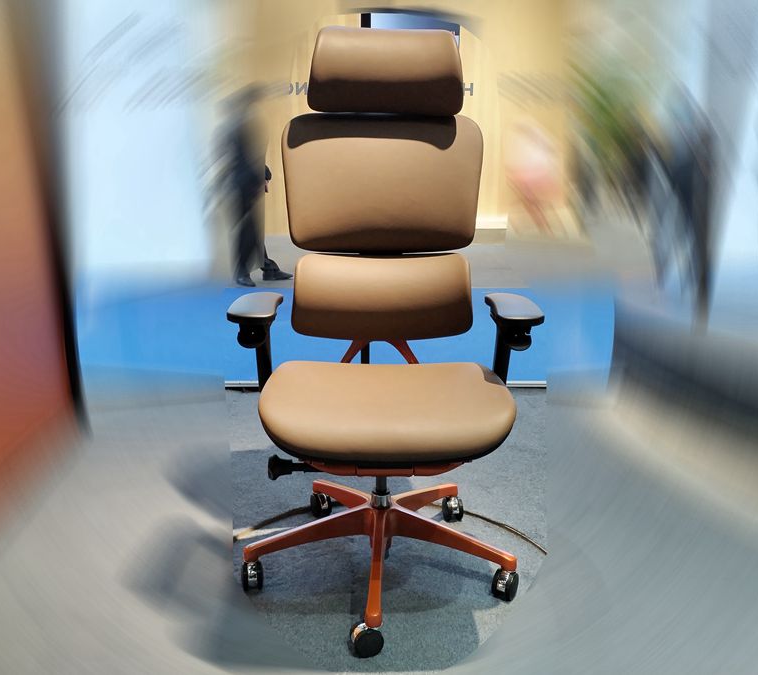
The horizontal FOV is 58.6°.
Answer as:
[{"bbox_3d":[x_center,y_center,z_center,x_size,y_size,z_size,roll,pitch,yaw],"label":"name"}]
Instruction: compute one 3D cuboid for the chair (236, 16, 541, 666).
[{"bbox_3d":[0.014,-0.051,1.510,0.669,1.273,0.698,0,14,-2],"label":"chair"}]

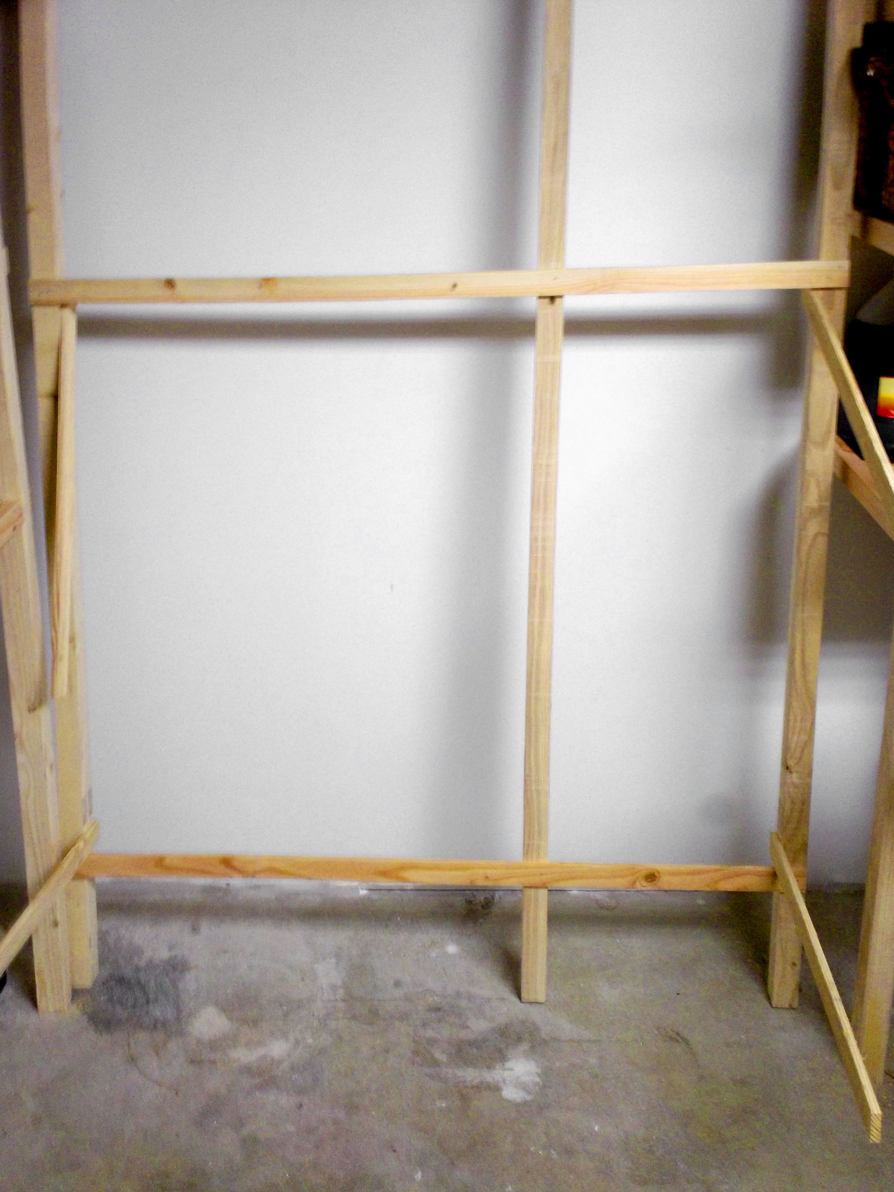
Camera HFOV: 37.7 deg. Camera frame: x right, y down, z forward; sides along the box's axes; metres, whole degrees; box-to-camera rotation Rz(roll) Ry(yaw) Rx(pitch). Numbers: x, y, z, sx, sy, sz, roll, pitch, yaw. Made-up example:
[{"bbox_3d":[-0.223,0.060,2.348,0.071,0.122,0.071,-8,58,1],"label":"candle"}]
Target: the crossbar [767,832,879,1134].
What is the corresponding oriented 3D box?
[{"bbox_3d":[0.494,0.484,1.751,0.013,0.038,0.680,-1,16,5],"label":"crossbar"}]

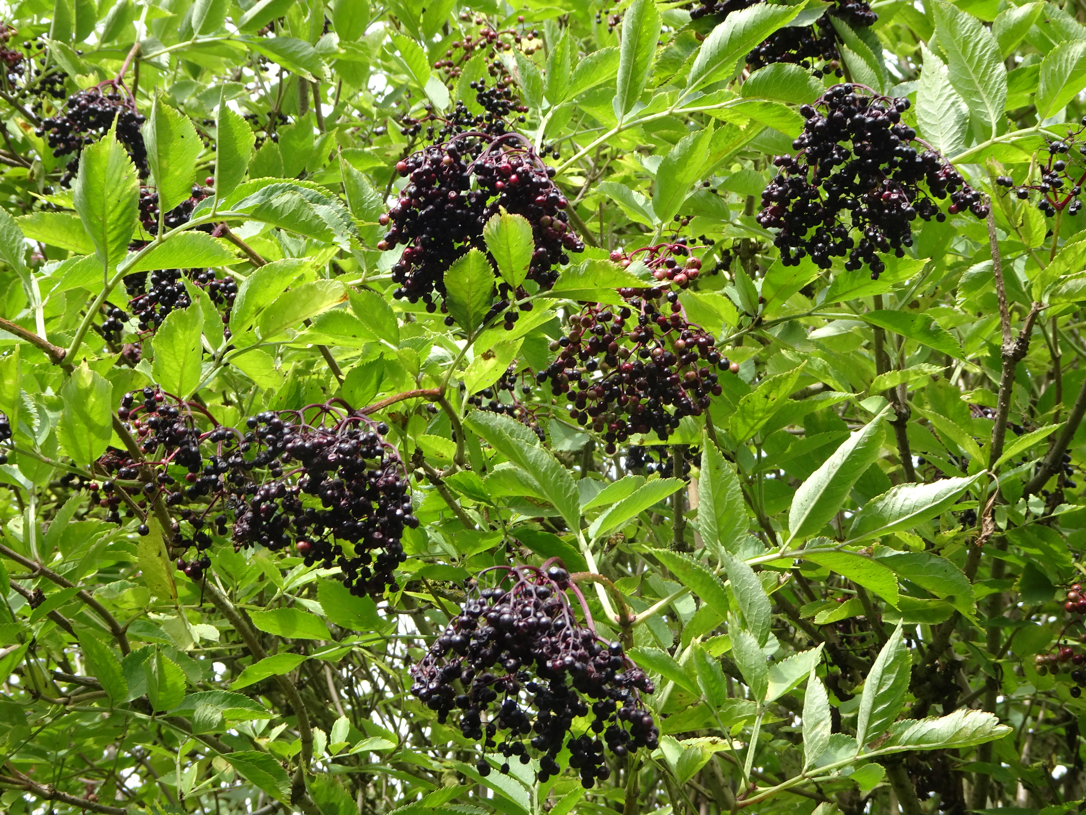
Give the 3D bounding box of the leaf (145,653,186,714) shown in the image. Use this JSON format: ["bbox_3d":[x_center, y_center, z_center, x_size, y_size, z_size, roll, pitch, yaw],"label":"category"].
[{"bbox_3d":[-0.276,0.201,1.720,0.031,0.044,0.020,1,8,-19],"label":"leaf"}]

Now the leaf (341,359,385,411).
[{"bbox_3d":[-0.109,-0.014,1.425,0.026,0.038,0.010,33,16,18],"label":"leaf"}]

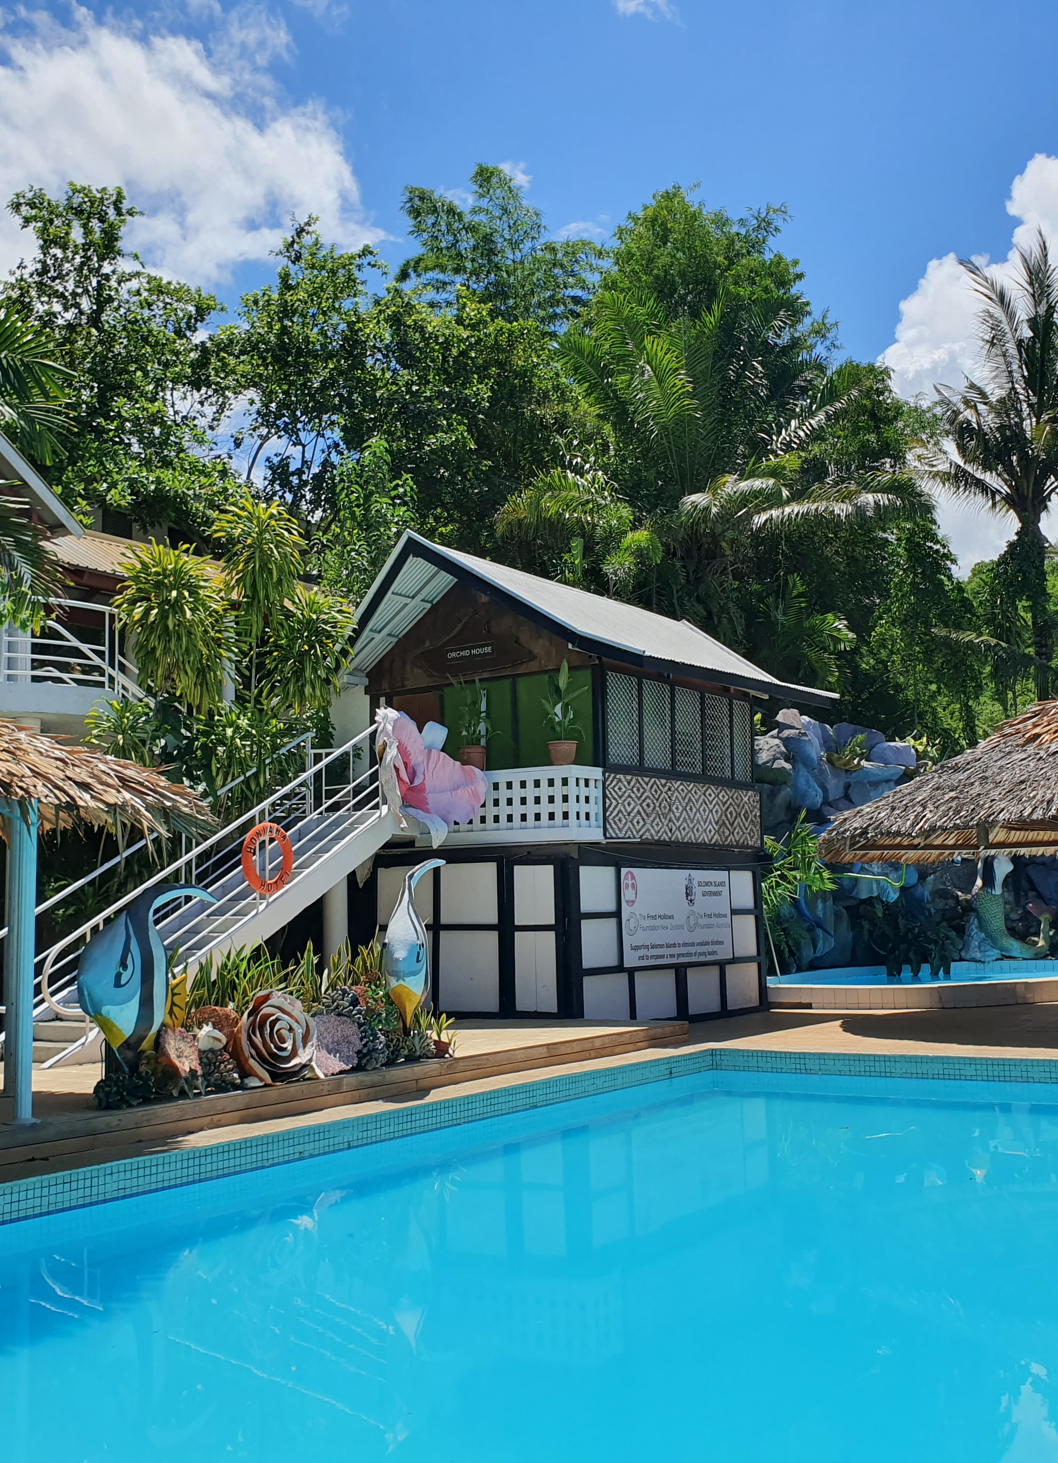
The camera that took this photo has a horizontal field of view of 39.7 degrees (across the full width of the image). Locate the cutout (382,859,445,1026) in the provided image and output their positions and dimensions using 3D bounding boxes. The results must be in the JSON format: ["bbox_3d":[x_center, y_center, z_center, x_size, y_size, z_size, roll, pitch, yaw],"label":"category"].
[{"bbox_3d":[-1.090,2.061,14.256,0.400,1.580,0.900,-3,-7,9],"label":"cutout"}]

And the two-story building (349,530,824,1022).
[{"bbox_3d":[0.902,0.885,19.670,3.700,5.850,7.600,-6,-9,35],"label":"two-story building"}]

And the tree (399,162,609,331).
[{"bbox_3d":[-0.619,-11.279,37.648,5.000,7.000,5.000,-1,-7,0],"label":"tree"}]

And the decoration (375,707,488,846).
[{"bbox_3d":[-1.082,0.569,16.649,1.300,1.450,0.750,-6,-9,35],"label":"decoration"}]

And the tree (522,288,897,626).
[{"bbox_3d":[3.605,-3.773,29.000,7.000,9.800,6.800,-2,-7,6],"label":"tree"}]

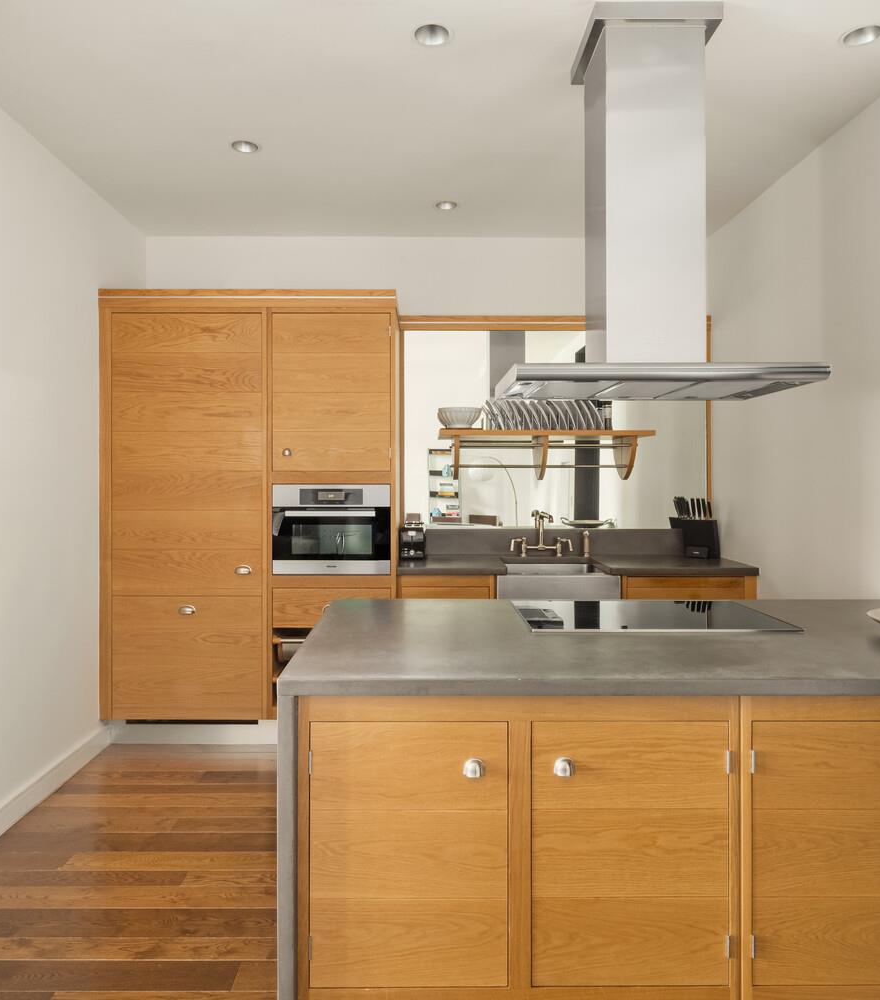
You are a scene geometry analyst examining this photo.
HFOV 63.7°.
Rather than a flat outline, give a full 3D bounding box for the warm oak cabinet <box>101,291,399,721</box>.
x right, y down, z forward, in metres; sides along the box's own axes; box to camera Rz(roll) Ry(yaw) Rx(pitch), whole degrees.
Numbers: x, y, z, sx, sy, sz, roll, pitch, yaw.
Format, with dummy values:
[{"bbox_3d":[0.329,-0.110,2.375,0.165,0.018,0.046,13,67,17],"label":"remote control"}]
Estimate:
[{"bbox_3d":[-0.967,0.019,3.855,1.488,2.160,0.610,0,1,-1],"label":"warm oak cabinet"}]

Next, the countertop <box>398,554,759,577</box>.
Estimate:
[{"bbox_3d":[0.692,0.353,3.840,1.810,0.038,0.590,0,1,-1],"label":"countertop"}]

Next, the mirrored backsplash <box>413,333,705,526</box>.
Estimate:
[{"bbox_3d":[0.678,-0.412,4.125,1.765,1.160,0.020,0,1,-1],"label":"mirrored backsplash"}]

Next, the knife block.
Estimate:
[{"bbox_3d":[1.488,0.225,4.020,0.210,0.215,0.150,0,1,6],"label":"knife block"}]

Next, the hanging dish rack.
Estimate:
[{"bbox_3d":[0.595,-0.254,4.015,1.190,0.272,0.220,0,1,-1],"label":"hanging dish rack"}]

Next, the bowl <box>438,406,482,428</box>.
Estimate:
[{"bbox_3d":[0.116,-0.451,4.000,0.248,0.123,0.248,0,1,0],"label":"bowl"}]

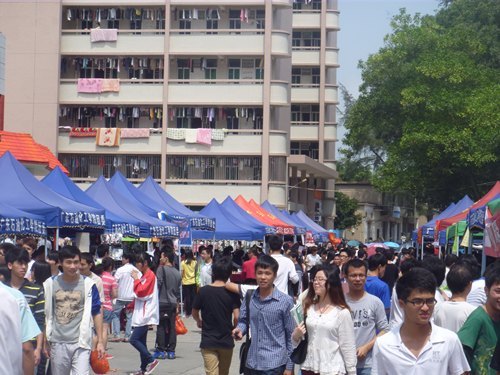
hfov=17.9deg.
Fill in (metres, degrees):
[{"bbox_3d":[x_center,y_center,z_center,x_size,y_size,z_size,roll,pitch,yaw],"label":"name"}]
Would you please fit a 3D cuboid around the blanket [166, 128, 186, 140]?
[{"bbox_3d":[-4.978,-3.602,107.683,1.340,0.793,0.200,1,-2,7],"label":"blanket"}]

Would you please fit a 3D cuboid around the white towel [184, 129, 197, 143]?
[{"bbox_3d":[-3.993,-3.488,107.000,0.850,0.960,0.220,1,-2,9],"label":"white towel"}]

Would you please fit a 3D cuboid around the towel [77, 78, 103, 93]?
[{"bbox_3d":[-10.937,-6.944,108.543,1.688,0.963,0.200,1,-2,7],"label":"towel"}]

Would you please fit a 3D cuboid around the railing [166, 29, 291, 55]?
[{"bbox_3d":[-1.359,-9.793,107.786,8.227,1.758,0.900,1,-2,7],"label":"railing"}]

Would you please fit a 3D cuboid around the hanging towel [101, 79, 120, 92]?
[{"bbox_3d":[-9.486,-6.960,108.361,1.307,0.907,0.200,1,-2,7],"label":"hanging towel"}]

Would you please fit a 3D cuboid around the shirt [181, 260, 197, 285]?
[{"bbox_3d":[-1.441,2.019,37.600,0.390,0.600,0.270,1,-2,0],"label":"shirt"}]

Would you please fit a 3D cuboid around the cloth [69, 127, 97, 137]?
[{"bbox_3d":[-11.369,-3.759,108.492,1.953,0.635,0.200,1,-2,7],"label":"cloth"}]

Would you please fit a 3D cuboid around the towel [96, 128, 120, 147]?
[{"bbox_3d":[-9.587,-3.392,107.800,1.620,1.220,0.220,1,-2,9],"label":"towel"}]

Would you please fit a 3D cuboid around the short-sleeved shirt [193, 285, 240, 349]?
[{"bbox_3d":[-0.347,1.366,16.700,0.500,0.680,0.290,1,-2,6],"label":"short-sleeved shirt"}]

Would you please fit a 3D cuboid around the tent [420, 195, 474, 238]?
[{"bbox_3d":[6.688,1.916,48.994,3.000,3.350,3.000,1,-2,7],"label":"tent"}]

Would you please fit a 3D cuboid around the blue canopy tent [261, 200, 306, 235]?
[{"bbox_3d":[0.637,2.312,66.961,3.000,3.350,3.000,1,-2,9],"label":"blue canopy tent"}]

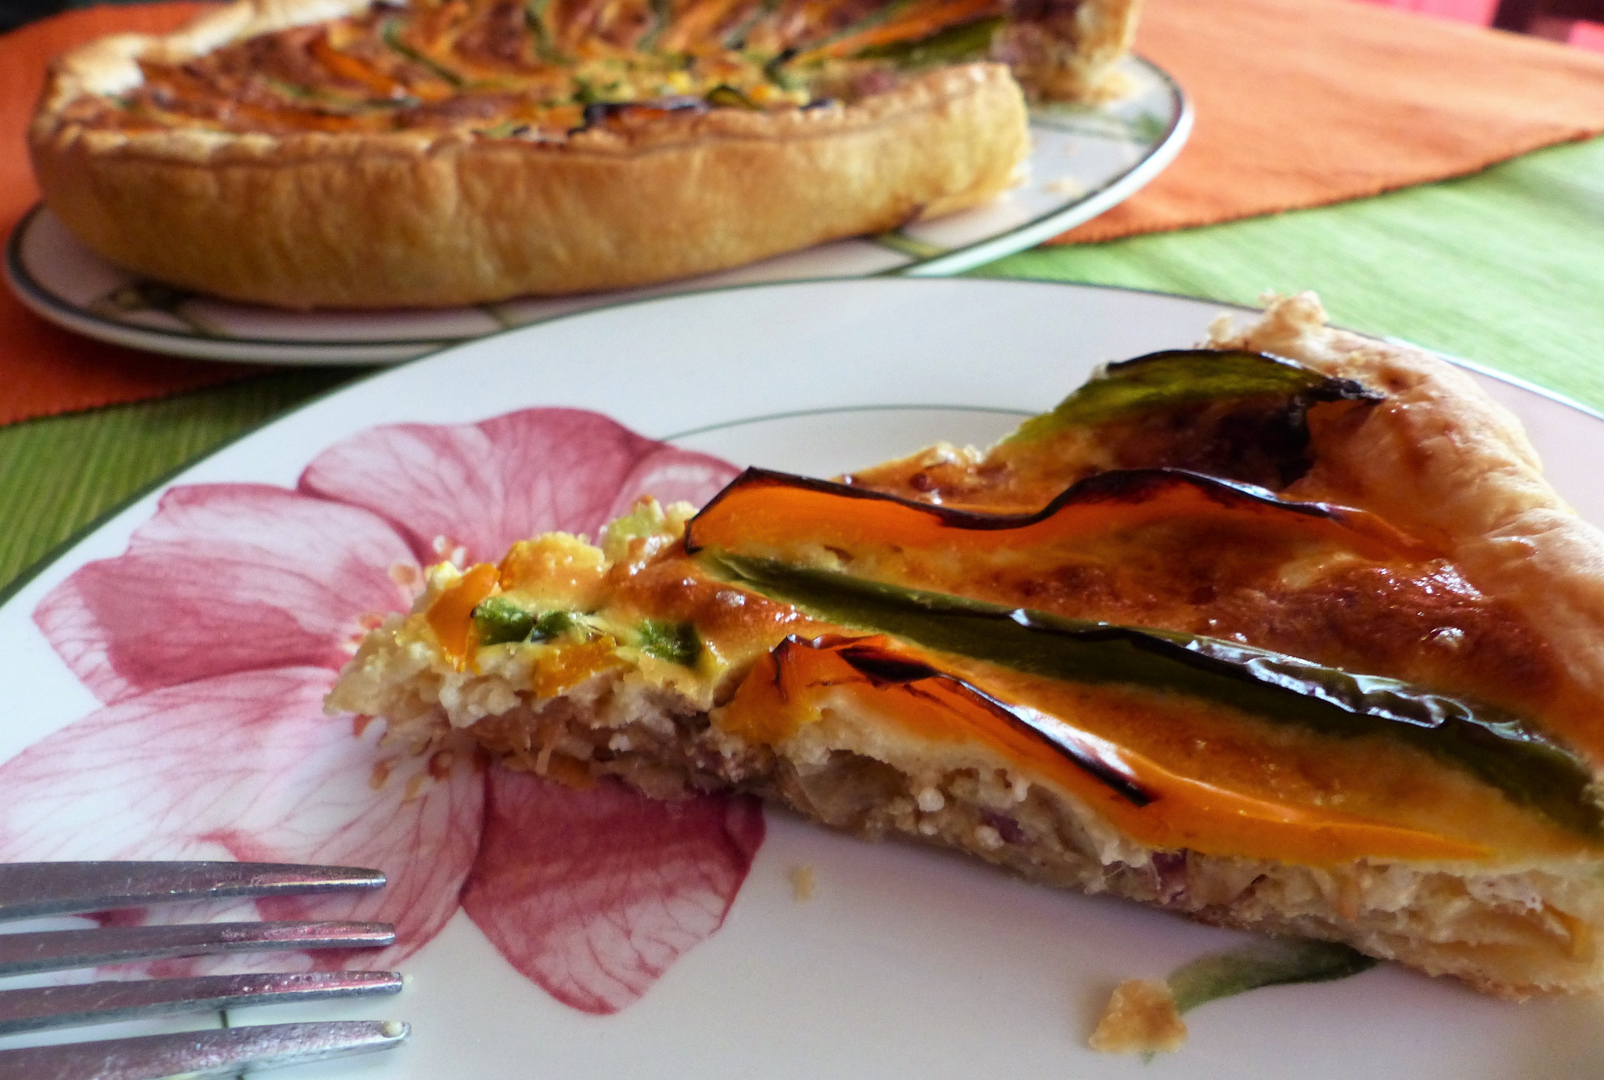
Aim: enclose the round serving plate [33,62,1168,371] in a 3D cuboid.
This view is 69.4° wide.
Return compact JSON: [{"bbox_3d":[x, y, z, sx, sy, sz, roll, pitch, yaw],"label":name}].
[{"bbox_3d":[-0.055,-0.118,0.349,0.324,0.021,0.324,-4,33,3],"label":"round serving plate"}]

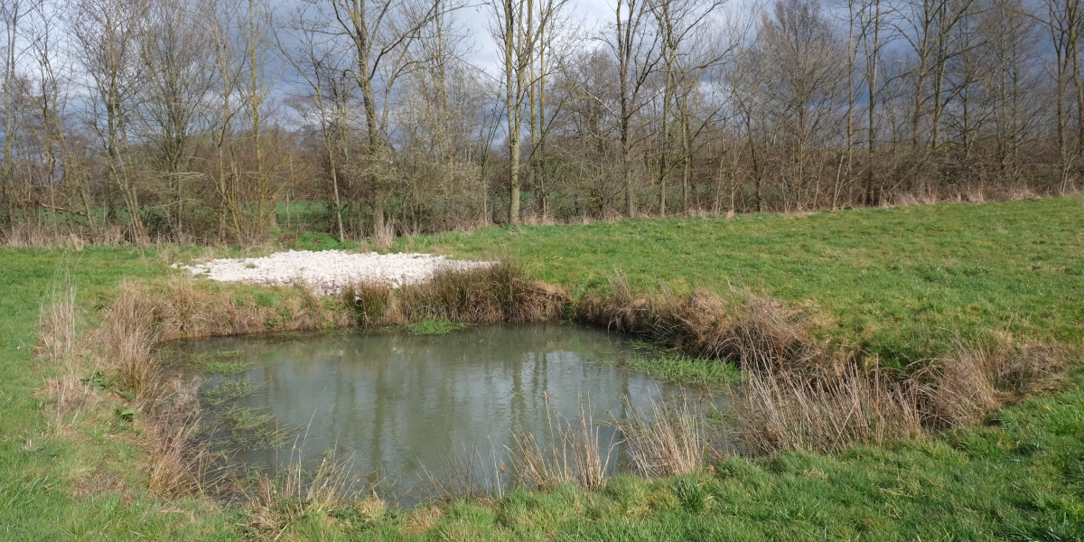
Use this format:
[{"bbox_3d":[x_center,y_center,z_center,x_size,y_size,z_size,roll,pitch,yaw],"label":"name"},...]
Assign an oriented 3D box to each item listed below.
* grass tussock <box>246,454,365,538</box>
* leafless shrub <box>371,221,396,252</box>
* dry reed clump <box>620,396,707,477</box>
[{"bbox_3d":[-1.225,1.169,4.200,0.560,0.350,0.450,0,6,0],"label":"grass tussock"},{"bbox_3d":[-3.900,-0.856,20.000,0.600,0.740,0.550,0,6,0],"label":"leafless shrub"},{"bbox_3d":[0.786,1.087,5.300,0.530,0.480,0.420,0,6,0],"label":"dry reed clump"}]

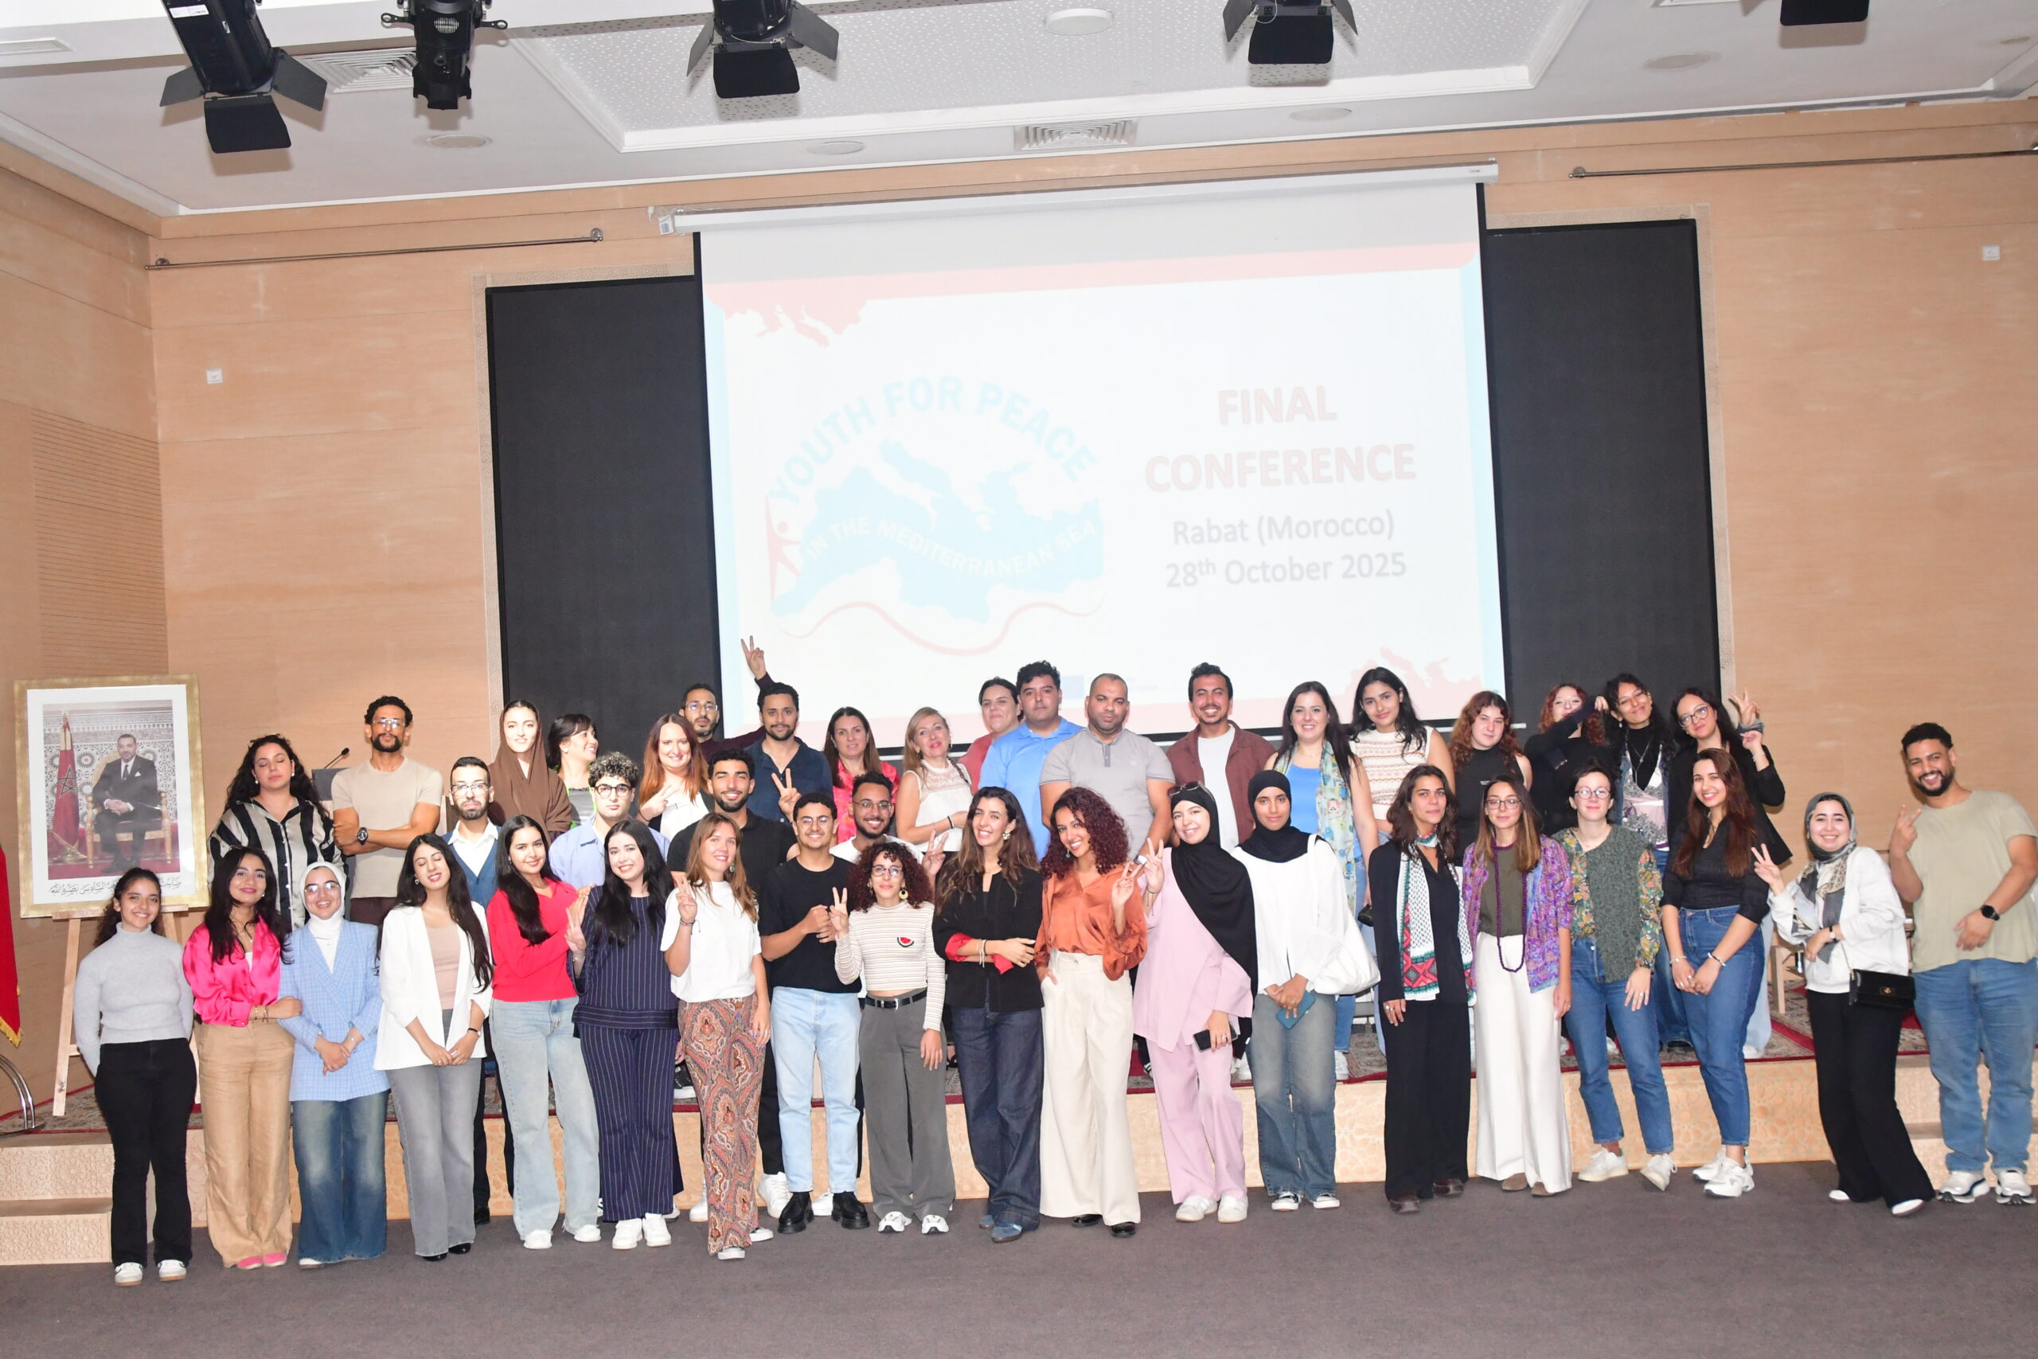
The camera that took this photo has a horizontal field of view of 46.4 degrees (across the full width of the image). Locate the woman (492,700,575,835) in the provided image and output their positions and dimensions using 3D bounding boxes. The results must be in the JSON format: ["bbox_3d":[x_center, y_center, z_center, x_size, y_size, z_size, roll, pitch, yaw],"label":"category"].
[{"bbox_3d":[-2.121,0.959,10.366,0.430,1.747,0.330,-3,-1,-6],"label":"woman"}]

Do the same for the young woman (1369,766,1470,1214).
[{"bbox_3d":[1.589,1.196,9.413,0.430,1.702,0.320,-3,-1,-11],"label":"young woman"}]

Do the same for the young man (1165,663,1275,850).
[{"bbox_3d":[0.892,0.807,10.286,0.520,1.757,0.320,-3,-1,9],"label":"young man"}]

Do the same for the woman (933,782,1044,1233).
[{"bbox_3d":[-0.106,1.264,9.069,0.430,1.709,0.360,-3,-1,-4],"label":"woman"}]

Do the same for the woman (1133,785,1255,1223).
[{"bbox_3d":[0.692,1.250,9.282,0.470,1.674,0.350,-3,-1,11],"label":"woman"}]

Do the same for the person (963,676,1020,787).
[{"bbox_3d":[-0.069,0.852,10.662,0.480,1.725,0.320,-3,0,1],"label":"person"}]

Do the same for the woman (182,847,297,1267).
[{"bbox_3d":[-3.041,1.470,9.350,0.450,1.616,0.320,-3,-1,-23],"label":"woman"}]

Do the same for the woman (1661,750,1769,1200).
[{"bbox_3d":[2.700,1.124,9.217,0.420,1.700,0.380,-4,-1,33],"label":"woman"}]

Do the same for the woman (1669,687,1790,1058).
[{"bbox_3d":[2.975,0.788,9.904,0.520,1.529,0.380,-3,-1,28],"label":"woman"}]

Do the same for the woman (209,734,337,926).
[{"bbox_3d":[-3.200,1.062,10.266,0.540,1.651,0.340,-3,-1,-9],"label":"woman"}]

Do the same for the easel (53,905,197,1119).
[{"bbox_3d":[-4.104,1.144,10.883,0.660,1.600,0.620,-3,-1,-18],"label":"easel"}]

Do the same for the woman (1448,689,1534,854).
[{"bbox_3d":[2.005,0.829,9.995,0.440,1.560,0.320,-3,-1,8],"label":"woman"}]

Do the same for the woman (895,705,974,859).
[{"bbox_3d":[-0.334,0.933,10.487,0.440,1.633,0.340,-2,-1,-24],"label":"woman"}]

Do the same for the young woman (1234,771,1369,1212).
[{"bbox_3d":[1.107,1.210,9.363,0.500,1.700,0.340,-3,-1,5],"label":"young woman"}]

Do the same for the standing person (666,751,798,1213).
[{"bbox_3d":[-1.165,1.236,9.691,0.500,1.897,0.330,-3,-1,-3],"label":"standing person"}]

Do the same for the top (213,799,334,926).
[{"bbox_3d":[-3.258,0.866,10.440,0.560,0.720,0.320,-3,-1,-27],"label":"top"}]

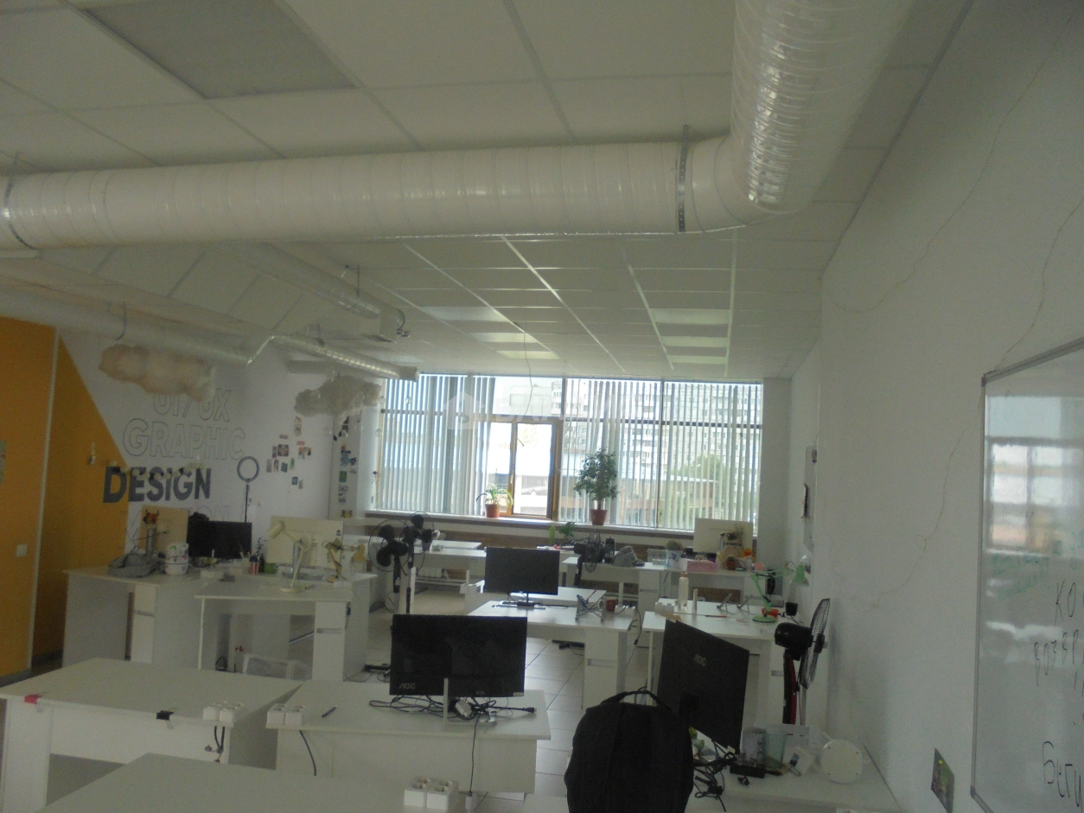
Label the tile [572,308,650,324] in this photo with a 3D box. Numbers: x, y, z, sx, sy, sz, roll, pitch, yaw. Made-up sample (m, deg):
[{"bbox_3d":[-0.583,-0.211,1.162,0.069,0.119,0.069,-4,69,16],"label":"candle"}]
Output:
[{"bbox_3d":[0.551,-0.716,6.376,0.595,0.020,0.595,2,-4,13],"label":"tile"}]

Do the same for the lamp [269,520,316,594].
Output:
[{"bbox_3d":[-1.721,1.034,5.600,0.310,0.490,0.180,3,-4,6],"label":"lamp"}]

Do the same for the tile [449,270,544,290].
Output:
[{"bbox_3d":[-0.288,-0.837,5.326,0.600,0.020,0.600,2,-4,12],"label":"tile"}]

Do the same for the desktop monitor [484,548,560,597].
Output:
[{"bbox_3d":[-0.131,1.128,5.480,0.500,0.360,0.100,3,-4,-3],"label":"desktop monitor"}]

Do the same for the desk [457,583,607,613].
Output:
[{"bbox_3d":[-0.059,1.794,6.241,1.000,0.750,0.580,2,-4,12],"label":"desk"}]

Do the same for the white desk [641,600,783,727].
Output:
[{"bbox_3d":[1.184,1.786,5.365,1.000,0.745,1.200,2,-4,12],"label":"white desk"}]

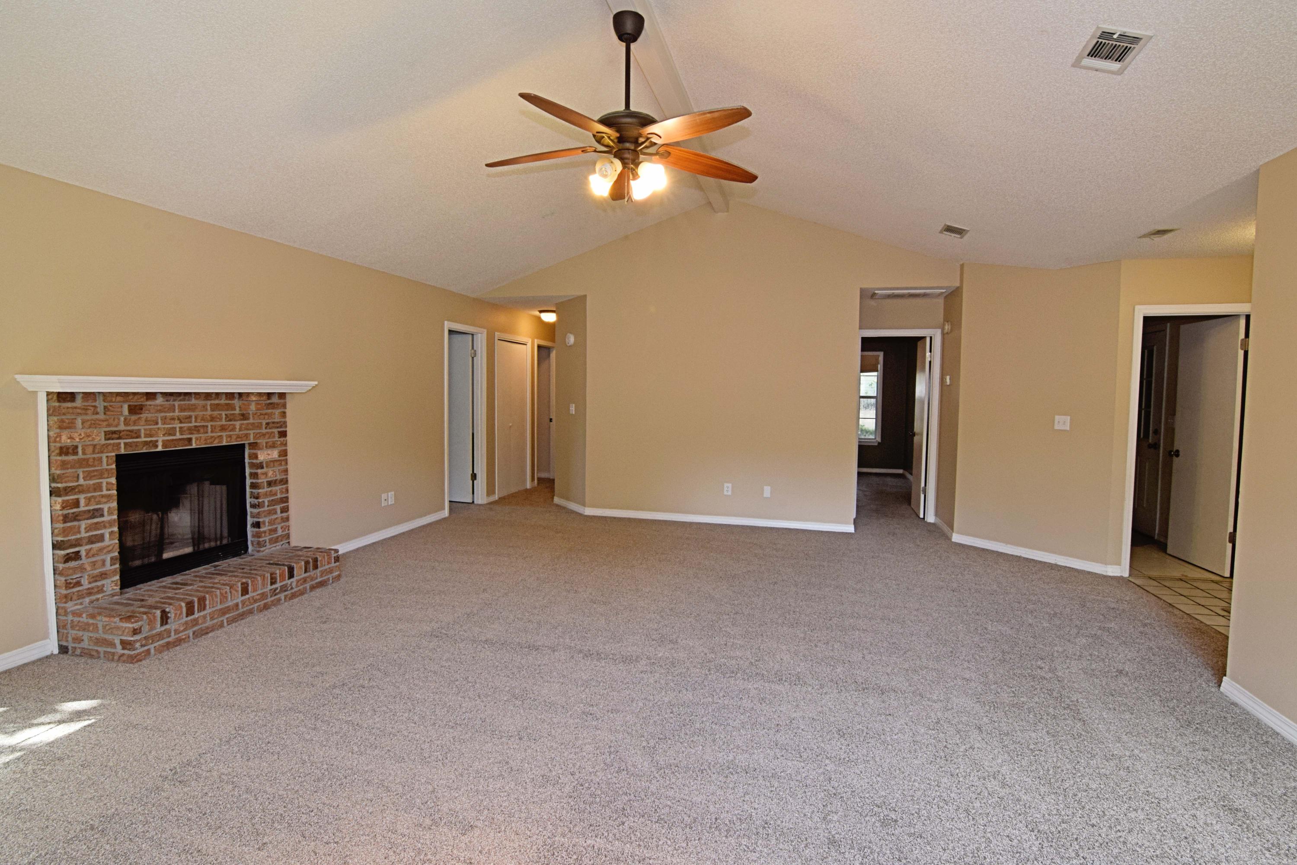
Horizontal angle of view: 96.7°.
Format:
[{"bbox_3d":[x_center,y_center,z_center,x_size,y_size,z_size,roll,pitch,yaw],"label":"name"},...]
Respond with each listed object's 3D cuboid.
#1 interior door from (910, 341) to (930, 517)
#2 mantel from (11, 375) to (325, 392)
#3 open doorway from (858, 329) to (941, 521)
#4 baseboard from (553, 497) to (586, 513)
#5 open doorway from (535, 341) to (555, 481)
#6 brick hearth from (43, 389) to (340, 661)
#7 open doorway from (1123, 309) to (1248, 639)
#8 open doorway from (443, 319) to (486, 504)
[{"bbox_3d":[3.214,-0.073,6.790,0.036,2.054,0.750,2,4,17],"label":"interior door"},{"bbox_3d":[-2.744,-0.283,3.497,0.304,0.085,1.533,2,4,14],"label":"mantel"},{"bbox_3d":[2.758,-0.069,6.481,0.896,2.115,0.132,2,4,14],"label":"open doorway"},{"bbox_3d":[-0.944,0.871,6.863,0.015,0.081,0.804,-2,4,-32],"label":"baseboard"},{"bbox_3d":[-1.623,-0.292,8.841,0.132,2.120,0.891,2,4,14],"label":"open doorway"},{"bbox_3d":[-2.651,0.392,3.516,0.516,1.429,1.533,2,4,14],"label":"brick hearth"},{"bbox_3d":[4.166,0.089,4.436,0.855,2.110,0.132,2,4,14],"label":"open doorway"},{"bbox_3d":[-2.164,-0.156,6.675,0.132,2.120,0.799,2,4,14],"label":"open doorway"}]

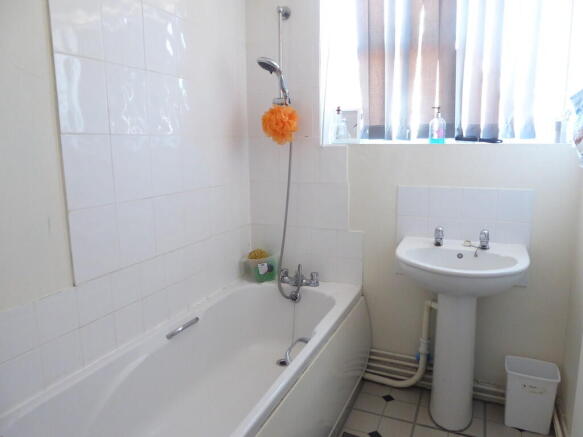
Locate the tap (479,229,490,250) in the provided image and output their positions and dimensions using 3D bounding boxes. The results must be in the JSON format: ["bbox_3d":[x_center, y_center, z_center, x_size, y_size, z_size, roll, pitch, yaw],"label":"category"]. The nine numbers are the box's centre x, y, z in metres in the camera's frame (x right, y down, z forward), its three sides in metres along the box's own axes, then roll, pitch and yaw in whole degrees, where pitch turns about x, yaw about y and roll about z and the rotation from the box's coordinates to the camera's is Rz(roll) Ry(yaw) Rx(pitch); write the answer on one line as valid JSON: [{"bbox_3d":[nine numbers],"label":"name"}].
[{"bbox_3d":[0.885,0.101,1.927,0.048,0.093,0.095,4,11,23],"label":"tap"}]

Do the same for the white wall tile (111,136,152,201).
[{"bbox_3d":[-0.626,-0.198,1.665,0.009,0.250,0.200,4,11,23],"label":"white wall tile"}]

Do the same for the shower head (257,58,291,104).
[{"bbox_3d":[-0.093,-0.716,2.183,0.185,0.245,0.100,-2,10,-11],"label":"shower head"}]

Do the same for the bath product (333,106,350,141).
[{"bbox_3d":[0.272,-0.519,2.310,0.085,0.190,0.065,4,11,23],"label":"bath product"}]

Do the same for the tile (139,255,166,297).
[{"bbox_3d":[-0.596,0.246,1.812,0.009,0.150,0.150,4,11,23],"label":"tile"}]

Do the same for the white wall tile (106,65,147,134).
[{"bbox_3d":[-0.623,-0.447,1.604,0.010,0.253,0.200,4,11,23],"label":"white wall tile"}]

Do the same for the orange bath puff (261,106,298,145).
[{"bbox_3d":[-0.059,-0.501,2.268,0.175,0.195,0.165,4,11,23],"label":"orange bath puff"}]

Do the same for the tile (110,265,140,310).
[{"bbox_3d":[-0.644,0.265,1.640,0.010,0.150,0.150,4,11,23],"label":"tile"}]

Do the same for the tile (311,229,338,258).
[{"bbox_3d":[0.192,0.138,2.415,0.150,0.150,0.009,4,11,23],"label":"tile"}]

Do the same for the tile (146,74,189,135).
[{"bbox_3d":[-0.536,-0.474,1.769,0.010,0.250,0.200,4,11,23],"label":"tile"}]

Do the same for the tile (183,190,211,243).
[{"bbox_3d":[-0.462,-0.010,2.058,0.010,0.253,0.200,4,11,23],"label":"tile"}]

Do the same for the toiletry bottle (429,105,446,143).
[{"bbox_3d":[0.743,-0.473,2.141,0.078,0.187,0.065,4,11,23],"label":"toiletry bottle"}]

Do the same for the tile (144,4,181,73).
[{"bbox_3d":[-0.544,-0.738,1.766,0.009,0.250,0.200,4,11,23],"label":"tile"}]

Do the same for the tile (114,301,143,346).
[{"bbox_3d":[-0.650,0.412,1.681,0.010,0.140,0.149,4,11,23],"label":"tile"}]

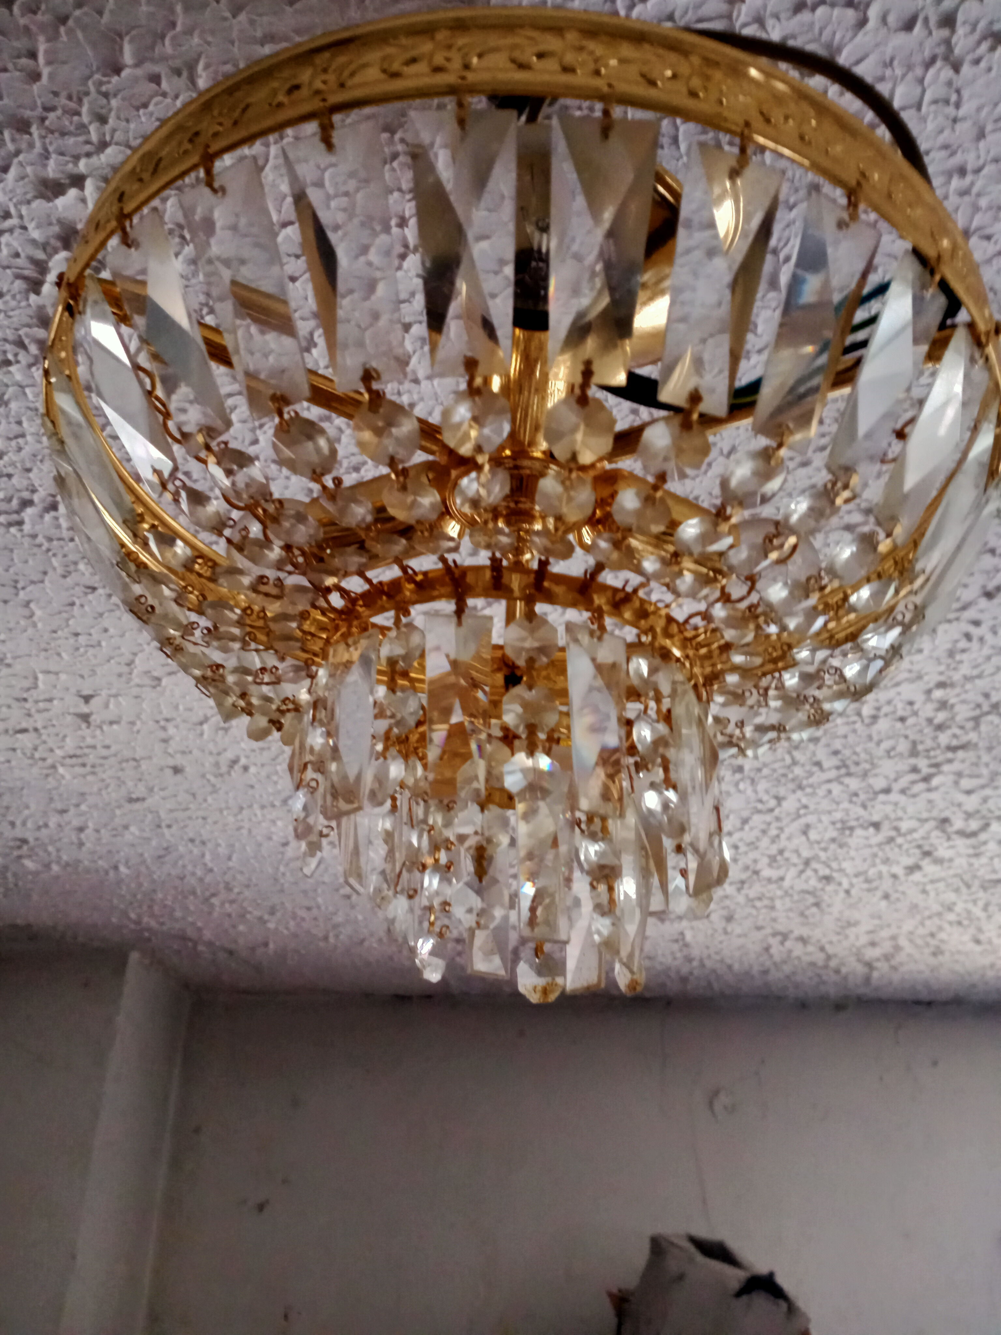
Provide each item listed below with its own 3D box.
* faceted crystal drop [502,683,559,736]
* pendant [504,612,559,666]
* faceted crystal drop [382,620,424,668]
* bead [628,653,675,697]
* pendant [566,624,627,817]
[{"bbox_3d":[0.007,0.011,0.269,0.014,0.014,0.007,6,-26,-4],"label":"faceted crystal drop"},{"bbox_3d":[0.008,-0.007,0.278,0.014,0.014,0.007,5,-26,-4],"label":"pendant"},{"bbox_3d":[-0.026,-0.006,0.284,0.014,0.014,0.007,-10,-29,25],"label":"faceted crystal drop"},{"bbox_3d":[0.041,0.002,0.288,0.014,0.014,0.007,22,-32,-33],"label":"bead"},{"bbox_3d":[0.025,0.013,0.273,0.016,0.050,0.007,13,-28,-19],"label":"pendant"}]

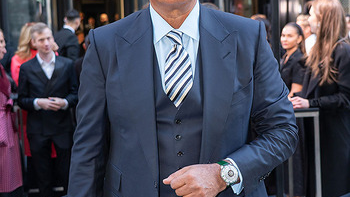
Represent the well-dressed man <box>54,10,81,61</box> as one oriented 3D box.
[{"bbox_3d":[-1.180,-0.060,5.750,0.520,1.780,0.360,1,5,27],"label":"well-dressed man"}]

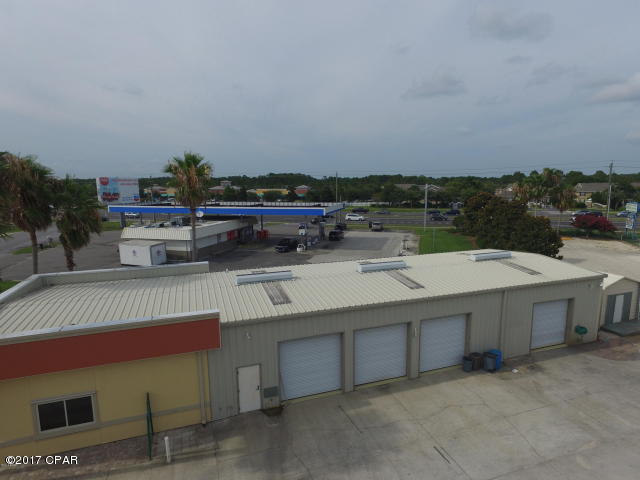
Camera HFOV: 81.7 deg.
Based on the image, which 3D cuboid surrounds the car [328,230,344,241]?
[{"bbox_3d":[2.939,-1.013,64.347,1.900,1.730,4.700,1,9,14],"label":"car"}]

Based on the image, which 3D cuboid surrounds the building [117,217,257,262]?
[{"bbox_3d":[-18.961,-0.931,57.349,10.200,4.100,18.700,1,9,14],"label":"building"}]

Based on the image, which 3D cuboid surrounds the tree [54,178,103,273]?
[{"bbox_3d":[-21.280,-0.403,32.758,4.200,10.288,4.200,-1,8,0],"label":"tree"}]

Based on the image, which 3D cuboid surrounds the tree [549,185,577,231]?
[{"bbox_3d":[46.712,-6.026,70.956,4.600,8.776,4.600,-1,8,0],"label":"tree"}]

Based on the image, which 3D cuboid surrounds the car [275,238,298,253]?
[{"bbox_3d":[-4.745,0.508,54.350,2.000,1.820,5.100,1,9,14],"label":"car"}]

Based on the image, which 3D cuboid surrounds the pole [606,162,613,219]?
[{"bbox_3d":[59.061,-9.144,75.570,0.600,13.327,0.450,-1,8,0],"label":"pole"}]

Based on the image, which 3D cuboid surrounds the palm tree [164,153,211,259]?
[{"bbox_3d":[-13.112,-2.302,37.040,4.700,12.617,4.700,-1,8,0],"label":"palm tree"}]

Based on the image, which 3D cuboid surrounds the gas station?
[{"bbox_3d":[-15.638,-3.325,66.806,38.200,6.000,16.500,1,9,14],"label":"gas station"}]

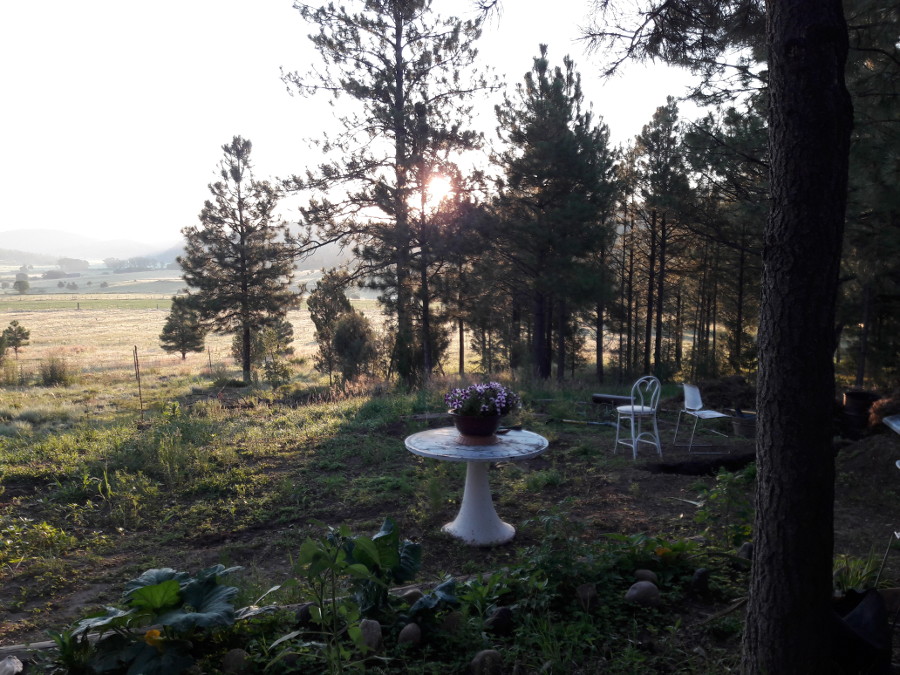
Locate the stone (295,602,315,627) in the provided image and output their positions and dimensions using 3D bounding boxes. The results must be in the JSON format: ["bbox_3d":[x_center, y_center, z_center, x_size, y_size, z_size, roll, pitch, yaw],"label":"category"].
[{"bbox_3d":[-0.794,1.512,3.974,0.104,0.118,0.105,0,4,0],"label":"stone"}]

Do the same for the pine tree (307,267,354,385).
[{"bbox_3d":[-2.849,-0.229,17.384,1.106,2.824,1.106,0,5,0],"label":"pine tree"}]

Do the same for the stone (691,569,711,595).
[{"bbox_3d":[1.526,1.492,4.434,0.128,0.179,0.115,0,5,0],"label":"stone"}]

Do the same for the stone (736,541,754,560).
[{"bbox_3d":[2.025,1.465,4.971,0.143,0.145,0.129,0,5,0],"label":"stone"}]

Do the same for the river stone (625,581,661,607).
[{"bbox_3d":[1.141,1.518,4.314,0.213,0.147,0.171,0,5,0],"label":"river stone"}]

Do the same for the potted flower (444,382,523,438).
[{"bbox_3d":[0.245,0.555,5.500,0.540,0.400,0.480,0,4,0],"label":"potted flower"}]

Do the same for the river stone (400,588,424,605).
[{"bbox_3d":[-0.216,1.545,4.319,0.160,0.092,0.136,0,5,0],"label":"river stone"}]

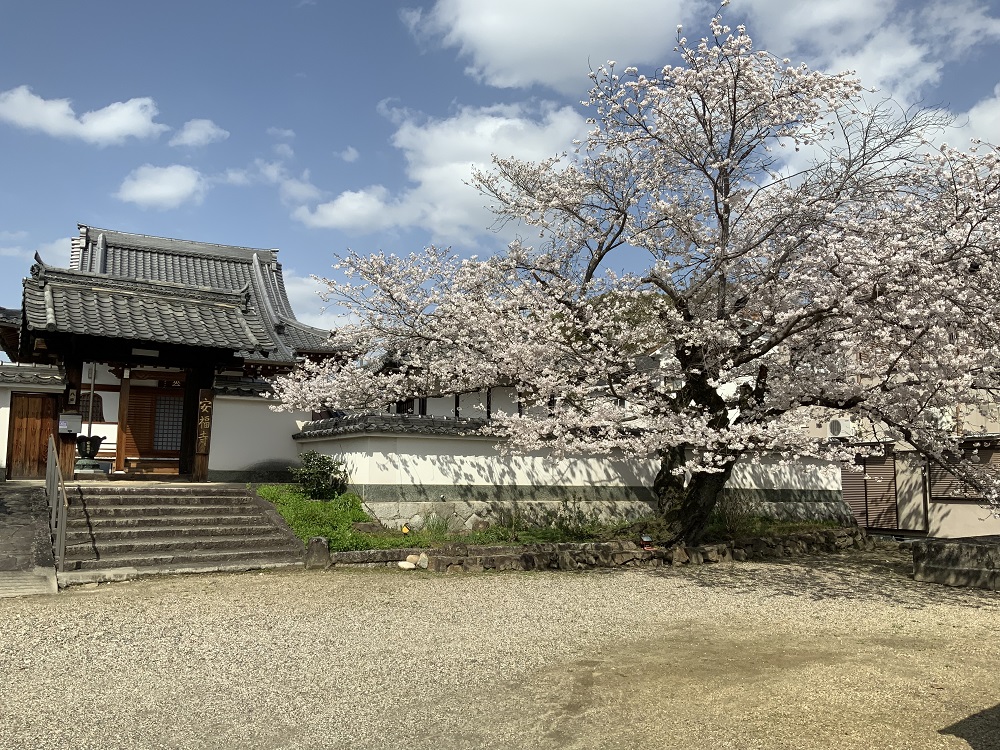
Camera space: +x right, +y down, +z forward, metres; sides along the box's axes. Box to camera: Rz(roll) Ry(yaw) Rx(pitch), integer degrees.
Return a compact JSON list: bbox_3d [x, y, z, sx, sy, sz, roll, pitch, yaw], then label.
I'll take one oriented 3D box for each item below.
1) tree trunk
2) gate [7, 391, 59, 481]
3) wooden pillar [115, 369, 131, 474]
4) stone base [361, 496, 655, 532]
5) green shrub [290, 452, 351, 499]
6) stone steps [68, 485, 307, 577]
[{"bbox_3d":[3.626,2.277,15.700,1.350,1.850,1.050,2,-7,-10],"label":"tree trunk"},{"bbox_3d":[-8.812,1.152,15.823,0.798,1.632,0.120,4,-8,-28],"label":"gate"},{"bbox_3d":[-8.967,1.077,19.900,0.220,2.466,0.220,4,-8,-28],"label":"wooden pillar"},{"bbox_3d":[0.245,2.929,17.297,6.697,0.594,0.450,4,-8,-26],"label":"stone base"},{"bbox_3d":[-3.385,1.876,15.800,1.000,0.900,0.920,4,-8,-28],"label":"green shrub"},{"bbox_3d":[-5.484,2.518,14.041,3.464,1.160,3.200,5,-8,-30],"label":"stone steps"}]

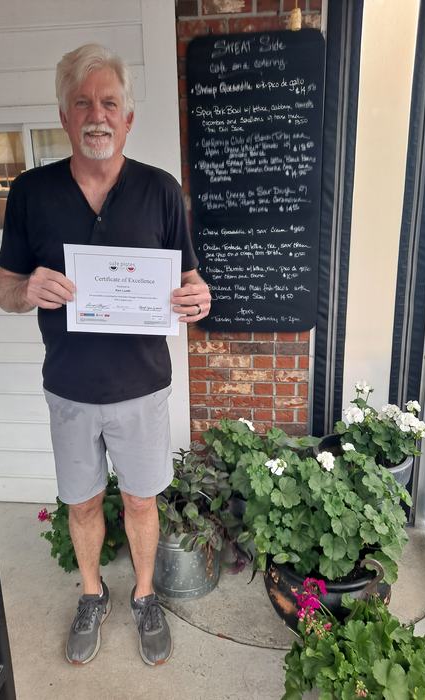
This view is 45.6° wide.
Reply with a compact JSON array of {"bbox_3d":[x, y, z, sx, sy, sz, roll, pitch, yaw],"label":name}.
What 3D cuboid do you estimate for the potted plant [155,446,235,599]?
[{"bbox_3d":[-0.090,0.638,1.976,0.350,0.530,0.350,1,15,7],"label":"potted plant"}]

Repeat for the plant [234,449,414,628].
[{"bbox_3d":[0.365,0.641,1.684,0.540,0.655,0.500,1,15,7],"label":"plant"}]

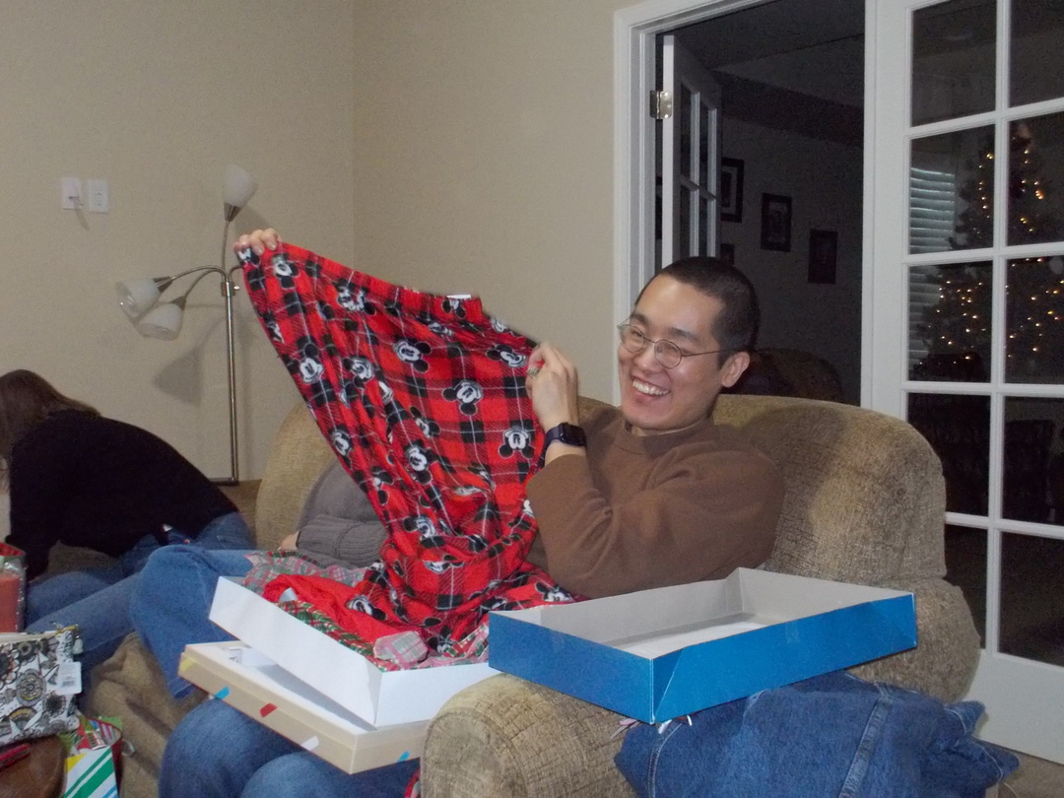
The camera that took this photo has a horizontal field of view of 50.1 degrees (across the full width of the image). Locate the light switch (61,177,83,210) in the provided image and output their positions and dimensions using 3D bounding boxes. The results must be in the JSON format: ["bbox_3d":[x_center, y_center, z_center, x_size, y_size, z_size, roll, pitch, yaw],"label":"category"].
[{"bbox_3d":[-1.607,-0.716,3.975,0.071,0.115,0.012,-2,3,-42],"label":"light switch"}]

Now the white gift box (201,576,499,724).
[{"bbox_3d":[-0.213,0.328,1.562,0.280,0.063,0.430,7,4,-42],"label":"white gift box"}]

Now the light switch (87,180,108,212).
[{"bbox_3d":[-1.538,-0.717,4.030,0.071,0.116,0.010,-2,3,-42],"label":"light switch"}]

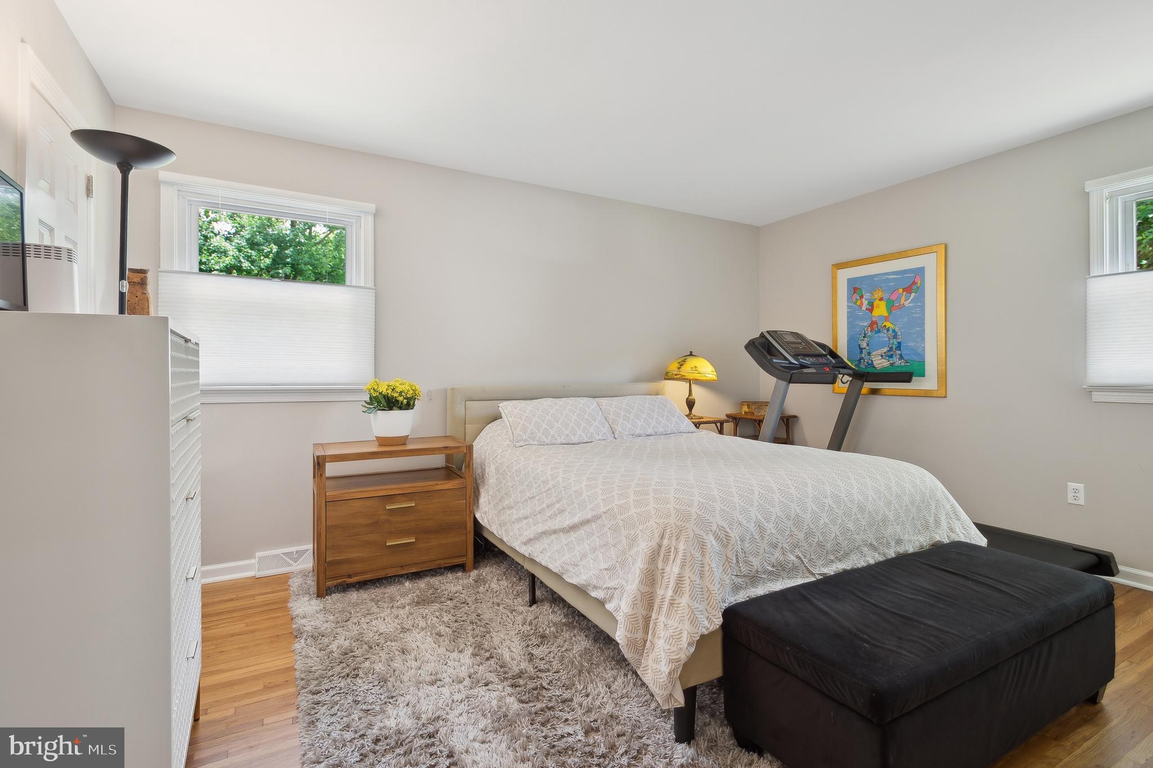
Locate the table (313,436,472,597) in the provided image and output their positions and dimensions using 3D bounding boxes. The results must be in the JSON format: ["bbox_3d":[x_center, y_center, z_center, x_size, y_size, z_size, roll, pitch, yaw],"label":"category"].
[{"bbox_3d":[-1.014,0.687,3.002,0.770,0.706,0.465,-1,1,-30],"label":"table"}]

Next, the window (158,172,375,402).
[{"bbox_3d":[-1.640,-0.482,2.989,1.035,1.169,0.090,-1,1,-30],"label":"window"}]

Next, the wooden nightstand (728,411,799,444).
[{"bbox_3d":[1.548,0.635,4.555,0.400,0.742,0.400,-1,1,-30],"label":"wooden nightstand"}]

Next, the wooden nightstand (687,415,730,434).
[{"bbox_3d":[0.939,0.644,4.239,0.400,0.740,0.390,-1,1,-30],"label":"wooden nightstand"}]

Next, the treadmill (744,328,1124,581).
[{"bbox_3d":[1.931,0.338,3.365,0.850,1.375,1.880,-1,1,-30],"label":"treadmill"}]

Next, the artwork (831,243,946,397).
[{"bbox_3d":[2.174,-0.418,3.865,0.035,0.991,0.814,-1,1,-30],"label":"artwork"}]

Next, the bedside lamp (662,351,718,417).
[{"bbox_3d":[0.894,0.011,4.232,0.420,0.530,0.420,0,1,0],"label":"bedside lamp"}]

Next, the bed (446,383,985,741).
[{"bbox_3d":[0.480,0.528,2.913,1.725,1.010,2.220,-1,1,-30],"label":"bed"}]

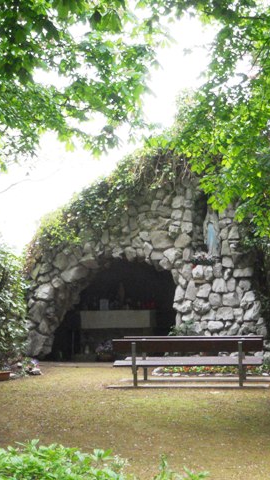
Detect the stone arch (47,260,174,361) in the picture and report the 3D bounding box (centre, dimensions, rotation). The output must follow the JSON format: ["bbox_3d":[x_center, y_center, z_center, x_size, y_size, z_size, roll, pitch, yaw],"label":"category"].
[{"bbox_3d":[-0.490,1.480,34.700,2.800,2.200,1.300,-1,-2,7],"label":"stone arch"}]

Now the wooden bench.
[{"bbox_3d":[0.875,2.030,26.800,2.450,0.800,0.750,-1,-2,5],"label":"wooden bench"}]

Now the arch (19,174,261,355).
[{"bbox_3d":[0.200,0.560,35.000,5.200,4.050,2.100,-1,-2,7],"label":"arch"}]

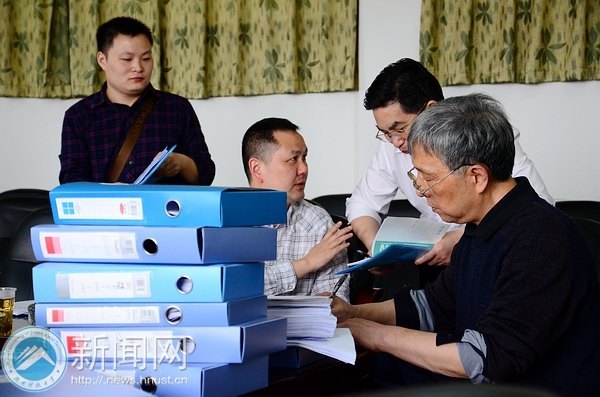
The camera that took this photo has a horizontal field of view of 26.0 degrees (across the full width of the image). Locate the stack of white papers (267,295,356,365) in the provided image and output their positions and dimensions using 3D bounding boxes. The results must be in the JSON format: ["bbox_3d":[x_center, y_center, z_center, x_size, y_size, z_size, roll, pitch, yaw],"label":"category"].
[{"bbox_3d":[-0.045,0.232,2.340,0.290,0.110,0.240,0,0,0],"label":"stack of white papers"}]

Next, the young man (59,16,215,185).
[{"bbox_3d":[-0.510,0.280,4.070,0.490,1.700,0.380,0,0,-16],"label":"young man"}]

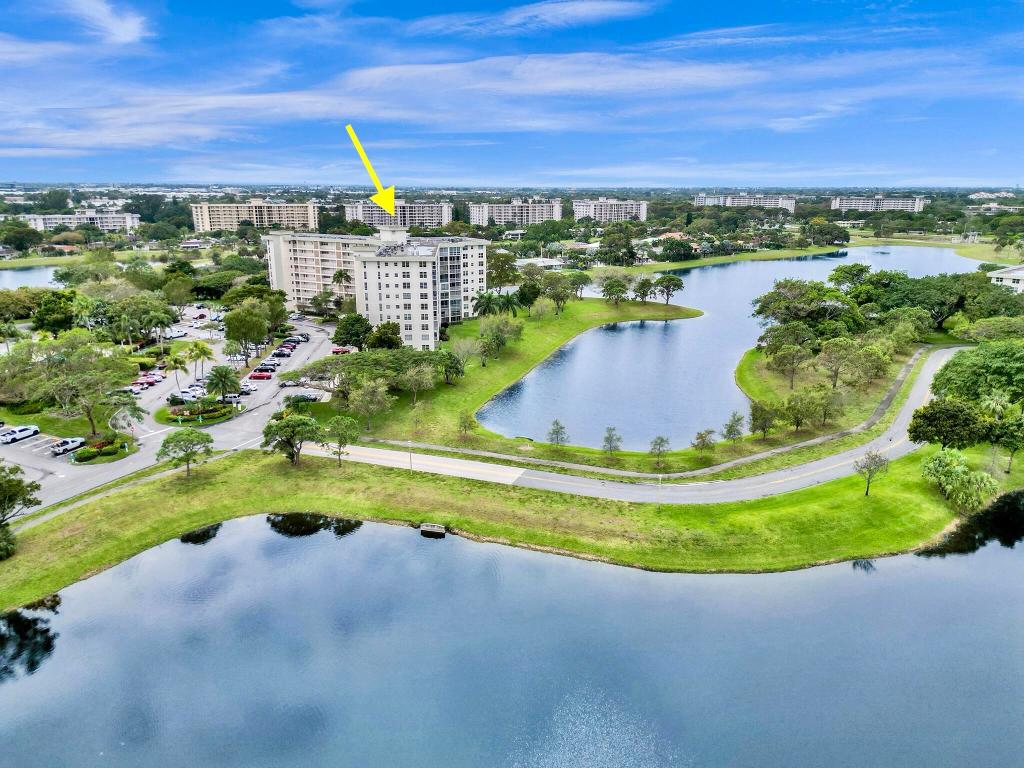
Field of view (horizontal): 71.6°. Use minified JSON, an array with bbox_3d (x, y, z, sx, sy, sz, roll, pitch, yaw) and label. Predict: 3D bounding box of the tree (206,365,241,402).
[{"bbox_3d":[-57.170,0.180,141.130,6.640,8.160,6.640,-6,17,-22],"label":"tree"}]

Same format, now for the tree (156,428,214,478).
[{"bbox_3d":[-48.570,10.290,105.910,8.630,7.720,8.630,-7,17,-25],"label":"tree"}]

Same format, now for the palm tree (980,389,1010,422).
[{"bbox_3d":[70.430,7.300,103.960,4.500,12.300,4.500,0,16,0],"label":"palm tree"}]

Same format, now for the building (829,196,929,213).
[{"bbox_3d":[437.620,-208.400,846.200,98.000,27.500,21.000,6,17,19],"label":"building"}]

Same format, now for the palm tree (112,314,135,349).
[{"bbox_3d":[-100.230,-13.020,184.380,6.350,9.910,6.350,-8,18,-28],"label":"palm tree"}]

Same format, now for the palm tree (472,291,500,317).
[{"bbox_3d":[-7.330,-21.690,212.820,8.970,12.110,8.970,0,16,-2],"label":"palm tree"}]

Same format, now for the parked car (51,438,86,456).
[{"bbox_3d":[-70.480,9.630,113.480,1.900,1.700,5.300,6,17,19],"label":"parked car"}]

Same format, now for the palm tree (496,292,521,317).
[{"bbox_3d":[-1.280,-21.620,212.970,7.930,11.960,7.930,0,16,0],"label":"palm tree"}]

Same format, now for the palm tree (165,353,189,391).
[{"bbox_3d":[-63.500,-1.000,135.640,4.800,10.300,4.800,0,16,0],"label":"palm tree"}]

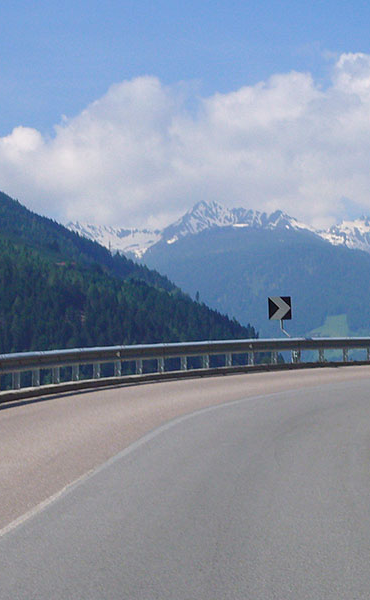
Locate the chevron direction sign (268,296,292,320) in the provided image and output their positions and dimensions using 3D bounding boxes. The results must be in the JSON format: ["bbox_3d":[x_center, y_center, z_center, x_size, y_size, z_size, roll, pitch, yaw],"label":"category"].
[{"bbox_3d":[2.520,0.220,49.000,0.600,0.600,0.050,0,-5,-5],"label":"chevron direction sign"}]

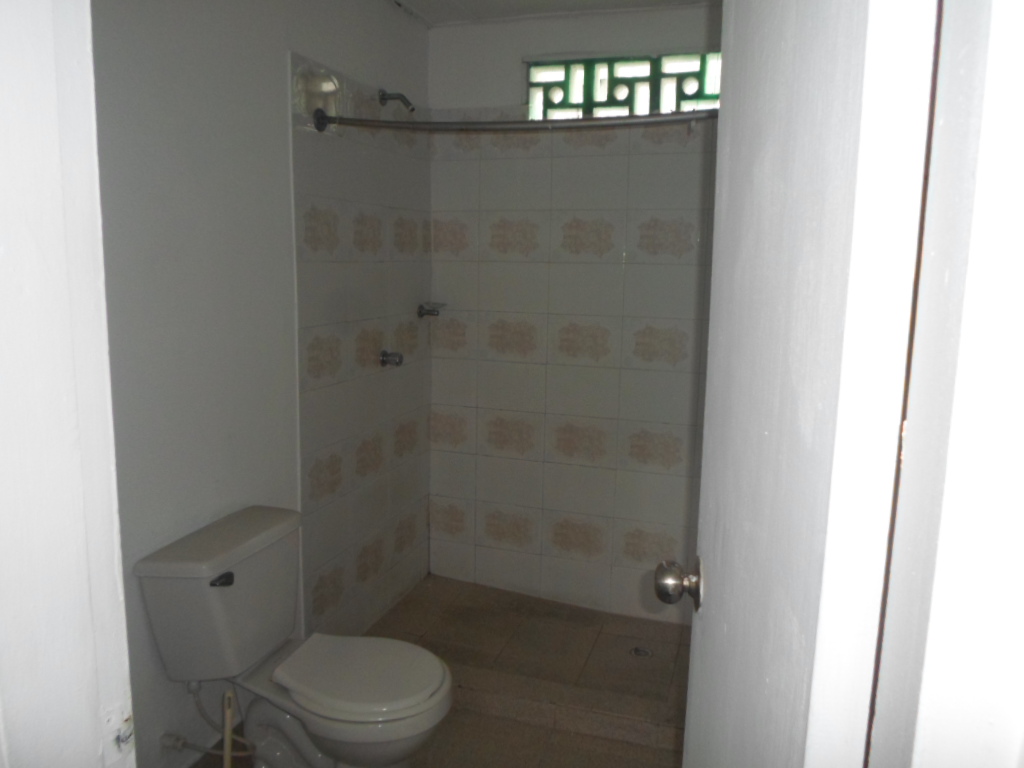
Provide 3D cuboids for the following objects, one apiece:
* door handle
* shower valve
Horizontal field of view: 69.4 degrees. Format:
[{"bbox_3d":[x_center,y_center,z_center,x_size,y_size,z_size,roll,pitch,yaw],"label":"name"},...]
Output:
[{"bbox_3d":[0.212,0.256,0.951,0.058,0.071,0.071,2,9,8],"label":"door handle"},{"bbox_3d":[-0.438,-0.091,2.711,0.067,0.057,0.057,4,10,17],"label":"shower valve"}]

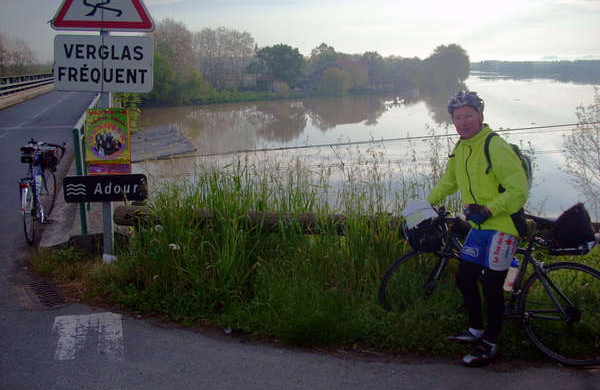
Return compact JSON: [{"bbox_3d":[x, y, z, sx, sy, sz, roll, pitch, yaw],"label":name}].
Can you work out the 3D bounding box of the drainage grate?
[{"bbox_3d":[-2.222,0.873,5.601,0.260,0.030,0.570,-7,13,-33],"label":"drainage grate"}]

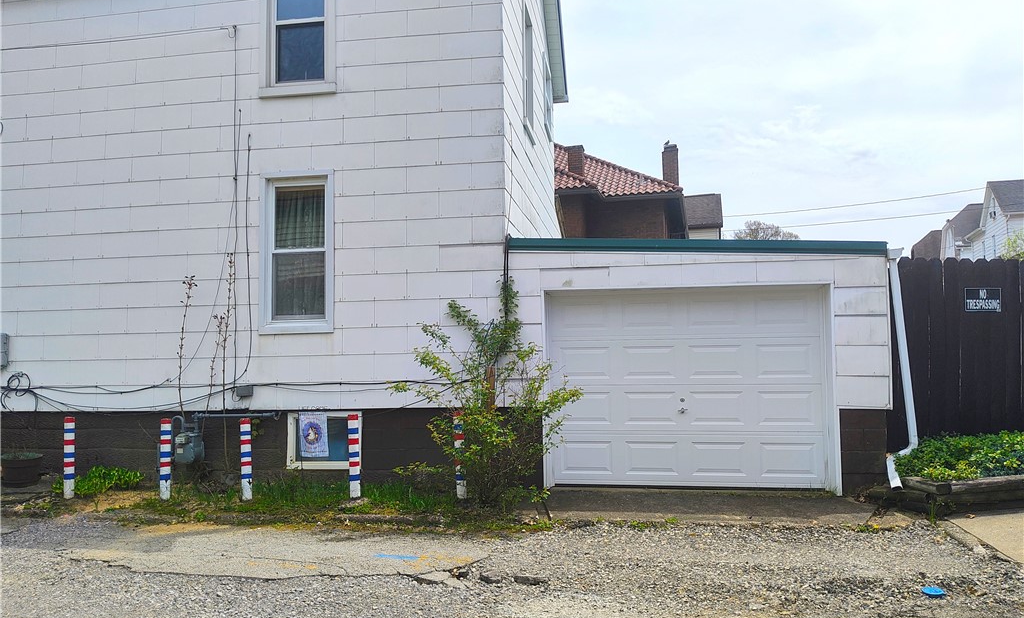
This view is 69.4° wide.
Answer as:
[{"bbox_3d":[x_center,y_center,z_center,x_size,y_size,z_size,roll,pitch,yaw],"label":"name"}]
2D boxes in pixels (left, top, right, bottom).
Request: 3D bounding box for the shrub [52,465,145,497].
[{"bbox_3d":[-4.203,1.758,7.535,0.850,0.280,0.450,-1,-4,9],"label":"shrub"}]

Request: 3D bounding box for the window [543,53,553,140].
[{"bbox_3d":[0.503,-3.265,11.670,0.140,1.160,0.900,-2,-4,9],"label":"window"}]

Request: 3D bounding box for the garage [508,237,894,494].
[{"bbox_3d":[2.158,0.682,9.731,3.600,2.480,5.400,-1,-4,9],"label":"garage"}]

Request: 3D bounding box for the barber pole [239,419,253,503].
[{"bbox_3d":[-2.515,1.424,7.005,0.094,0.770,0.094,-3,-4,9],"label":"barber pole"}]

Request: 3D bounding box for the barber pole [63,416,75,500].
[{"bbox_3d":[-4.418,1.489,7.385,0.100,0.795,0.100,-1,-4,9],"label":"barber pole"}]

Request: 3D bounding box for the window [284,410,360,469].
[{"bbox_3d":[-1.943,1.365,7.685,0.810,0.585,0.140,-1,-4,9],"label":"window"}]

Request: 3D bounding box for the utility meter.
[{"bbox_3d":[-3.278,1.328,7.489,0.245,0.450,0.230,-2,-4,9],"label":"utility meter"}]

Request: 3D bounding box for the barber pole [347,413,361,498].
[{"bbox_3d":[-1.456,1.365,6.839,0.094,0.770,0.094,-3,-4,9],"label":"barber pole"}]

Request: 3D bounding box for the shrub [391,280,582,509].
[{"bbox_3d":[-0.191,0.770,6.905,1.650,2.050,1.150,-1,-4,9],"label":"shrub"}]

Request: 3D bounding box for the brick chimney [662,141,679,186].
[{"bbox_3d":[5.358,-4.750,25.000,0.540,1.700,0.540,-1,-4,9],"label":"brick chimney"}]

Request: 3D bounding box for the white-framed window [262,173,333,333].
[{"bbox_3d":[-2.236,-0.587,7.750,0.820,1.685,0.140,-2,-4,9],"label":"white-framed window"}]

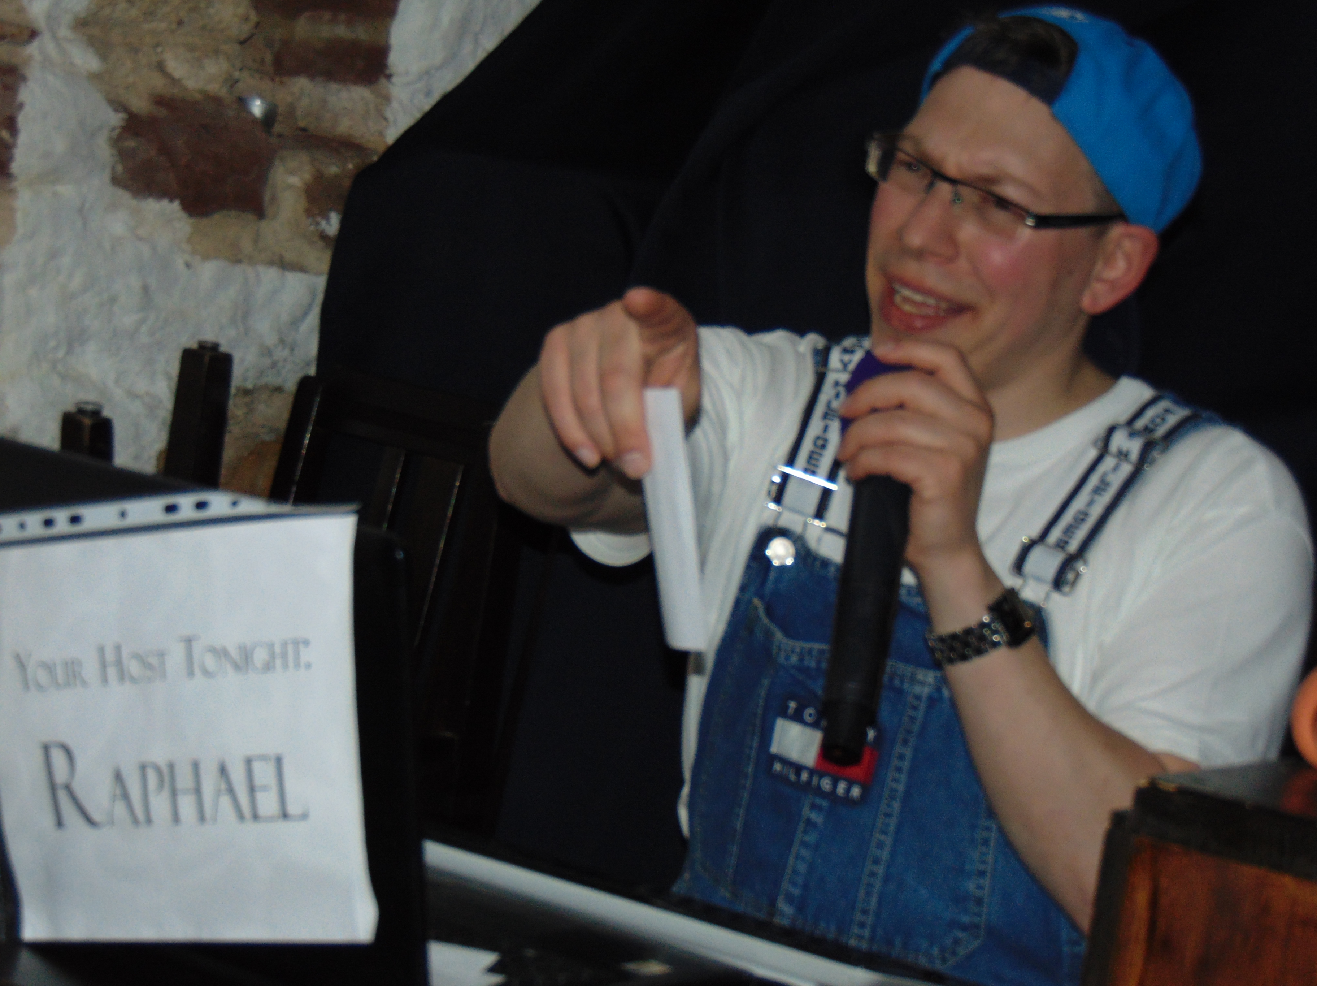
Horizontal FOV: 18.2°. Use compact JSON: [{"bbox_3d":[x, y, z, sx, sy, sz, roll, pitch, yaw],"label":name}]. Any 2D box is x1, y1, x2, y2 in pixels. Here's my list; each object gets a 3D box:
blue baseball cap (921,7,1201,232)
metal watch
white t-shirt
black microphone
[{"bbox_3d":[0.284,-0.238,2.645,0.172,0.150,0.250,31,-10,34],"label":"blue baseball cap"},{"bbox_3d":[0.198,0.083,2.520,0.063,0.032,0.070,-12,28,38],"label":"metal watch"},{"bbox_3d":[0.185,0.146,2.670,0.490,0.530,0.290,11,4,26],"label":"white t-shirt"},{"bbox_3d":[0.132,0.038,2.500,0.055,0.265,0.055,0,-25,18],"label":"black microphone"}]

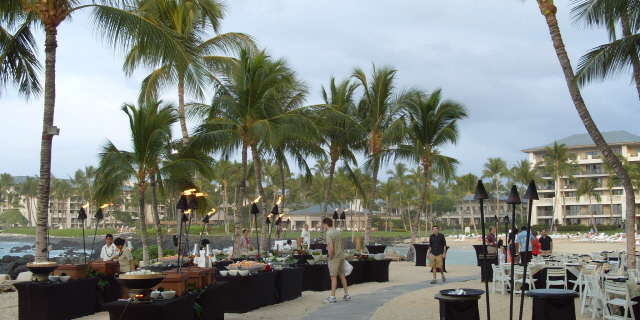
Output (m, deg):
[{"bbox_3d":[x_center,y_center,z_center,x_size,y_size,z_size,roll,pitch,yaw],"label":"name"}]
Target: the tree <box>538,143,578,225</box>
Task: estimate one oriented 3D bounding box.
[{"bbox_3d":[41.106,4.803,112.000,7.600,16.114,7.200,0,-7,0],"label":"tree"}]

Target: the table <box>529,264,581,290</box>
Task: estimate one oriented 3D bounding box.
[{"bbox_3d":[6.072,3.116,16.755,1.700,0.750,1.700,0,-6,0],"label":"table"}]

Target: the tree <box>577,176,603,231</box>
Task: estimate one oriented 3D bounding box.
[{"bbox_3d":[46.645,7.832,112.000,4.700,9.843,4.500,0,-7,0],"label":"tree"}]

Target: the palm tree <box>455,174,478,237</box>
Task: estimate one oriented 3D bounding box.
[{"bbox_3d":[23.730,7.305,104.819,4.100,9.900,4.100,0,-6,0],"label":"palm tree"}]

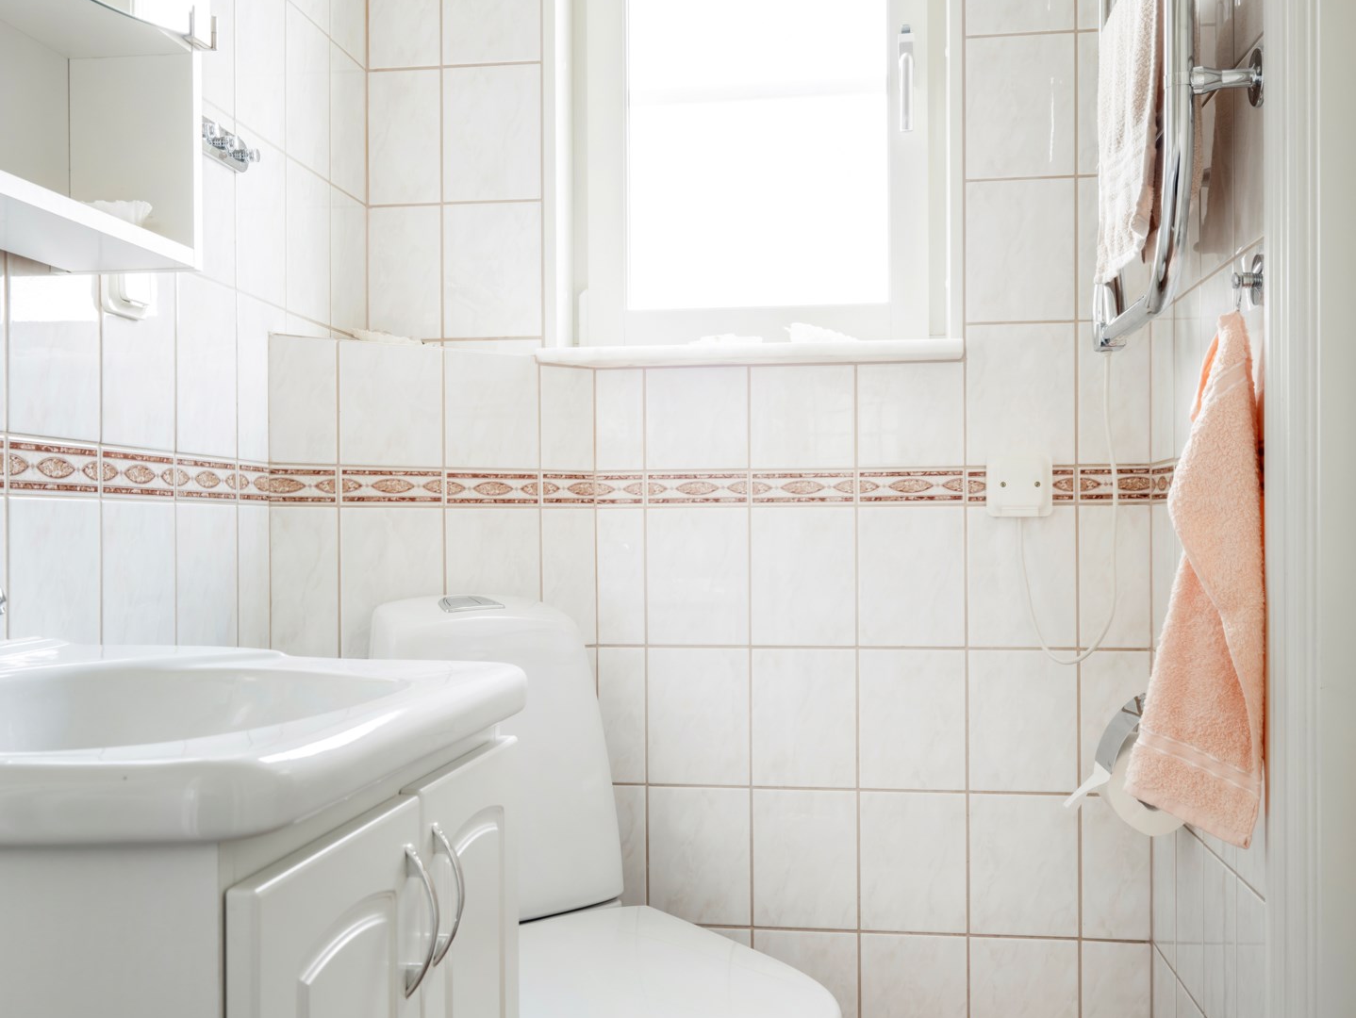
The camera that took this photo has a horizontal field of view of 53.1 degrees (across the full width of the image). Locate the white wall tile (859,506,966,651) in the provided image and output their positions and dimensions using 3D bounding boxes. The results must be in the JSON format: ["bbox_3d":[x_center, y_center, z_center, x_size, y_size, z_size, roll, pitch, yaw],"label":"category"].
[{"bbox_3d":[0.331,0.097,1.918,0.150,0.199,0.009,0,0,8],"label":"white wall tile"}]

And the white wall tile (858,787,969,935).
[{"bbox_3d":[0.334,0.500,1.923,0.149,0.198,0.010,0,0,8],"label":"white wall tile"}]

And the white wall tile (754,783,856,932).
[{"bbox_3d":[0.182,0.502,1.953,0.149,0.198,0.010,0,0,8],"label":"white wall tile"}]

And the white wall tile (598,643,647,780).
[{"bbox_3d":[-0.080,0.300,1.980,0.070,0.199,0.010,0,0,8],"label":"white wall tile"}]

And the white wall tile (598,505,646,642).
[{"bbox_3d":[-0.081,0.098,1.979,0.070,0.199,0.010,0,0,8],"label":"white wall tile"}]

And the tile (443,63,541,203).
[{"bbox_3d":[-0.273,-0.556,2.002,0.149,0.199,0.009,0,0,8],"label":"tile"}]

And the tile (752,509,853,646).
[{"bbox_3d":[0.180,0.097,1.935,0.149,0.199,0.009,0,0,8],"label":"tile"}]

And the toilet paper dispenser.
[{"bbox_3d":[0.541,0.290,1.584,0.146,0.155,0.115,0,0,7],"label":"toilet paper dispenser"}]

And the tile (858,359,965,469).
[{"bbox_3d":[0.331,-0.132,1.921,0.149,0.145,0.010,0,0,8],"label":"tile"}]

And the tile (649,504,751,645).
[{"bbox_3d":[0.030,0.097,1.957,0.149,0.199,0.009,0,0,8],"label":"tile"}]

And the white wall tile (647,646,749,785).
[{"bbox_3d":[0.030,0.300,1.974,0.149,0.199,0.010,0,0,8],"label":"white wall tile"}]

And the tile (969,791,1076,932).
[{"bbox_3d":[0.484,0.499,1.901,0.149,0.199,0.010,0,0,8],"label":"tile"}]

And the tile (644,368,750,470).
[{"bbox_3d":[0.029,-0.130,1.962,0.150,0.149,0.009,0,0,8],"label":"tile"}]

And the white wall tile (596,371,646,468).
[{"bbox_3d":[-0.084,-0.132,1.990,0.068,0.146,0.010,0,0,8],"label":"white wall tile"}]

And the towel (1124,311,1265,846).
[{"bbox_3d":[0.518,0.062,1.386,0.111,0.515,0.237,0,0,8],"label":"towel"}]

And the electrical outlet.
[{"bbox_3d":[0.477,-0.032,1.894,0.090,0.087,0.030,0,0,8],"label":"electrical outlet"}]

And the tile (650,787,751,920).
[{"bbox_3d":[0.032,0.498,1.957,0.149,0.199,0.009,0,0,8],"label":"tile"}]

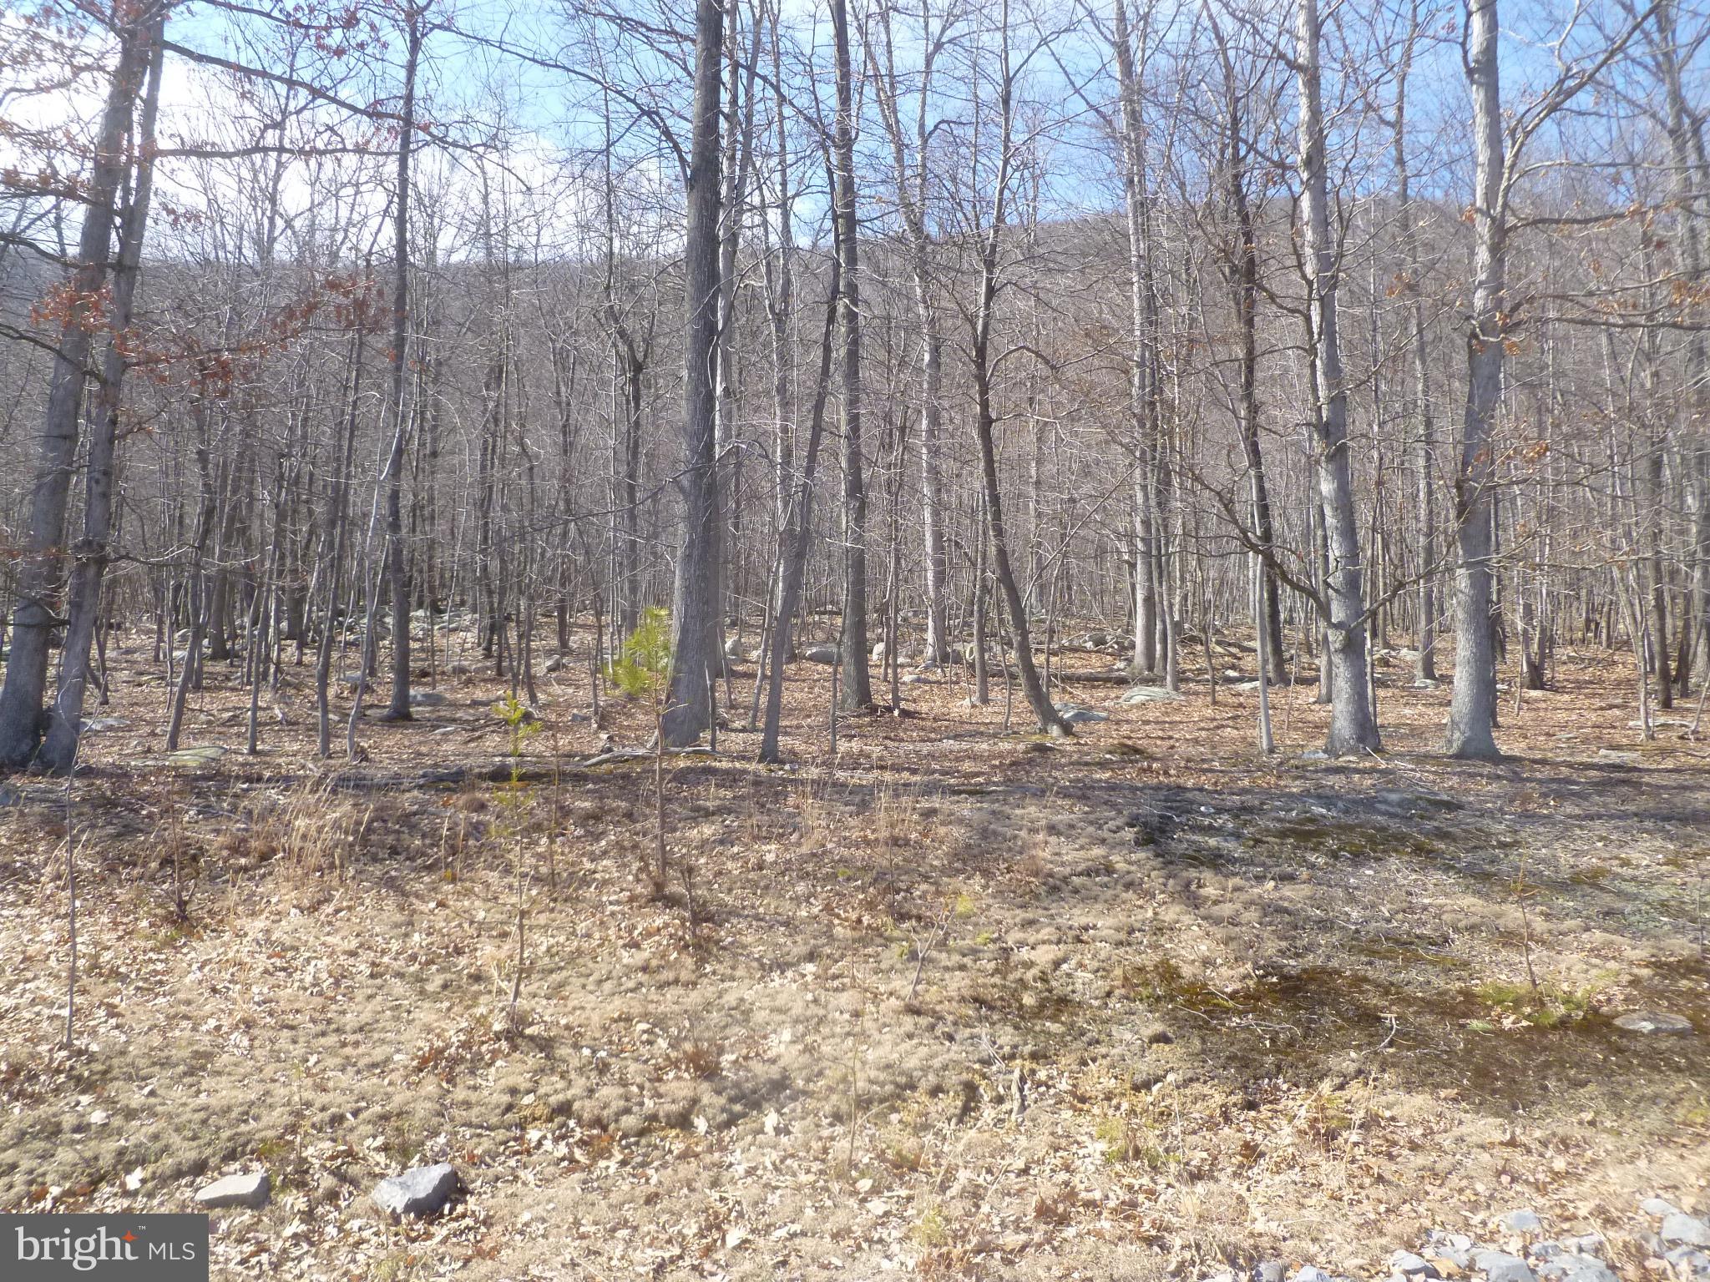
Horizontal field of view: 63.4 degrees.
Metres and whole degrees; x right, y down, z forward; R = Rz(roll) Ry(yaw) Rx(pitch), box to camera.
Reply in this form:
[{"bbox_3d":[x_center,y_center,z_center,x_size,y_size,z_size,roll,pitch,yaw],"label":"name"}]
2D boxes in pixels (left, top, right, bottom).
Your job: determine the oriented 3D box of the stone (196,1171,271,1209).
[{"bbox_3d":[-2.383,2.104,5.300,0.275,0.100,0.210,3,-5,-24],"label":"stone"}]

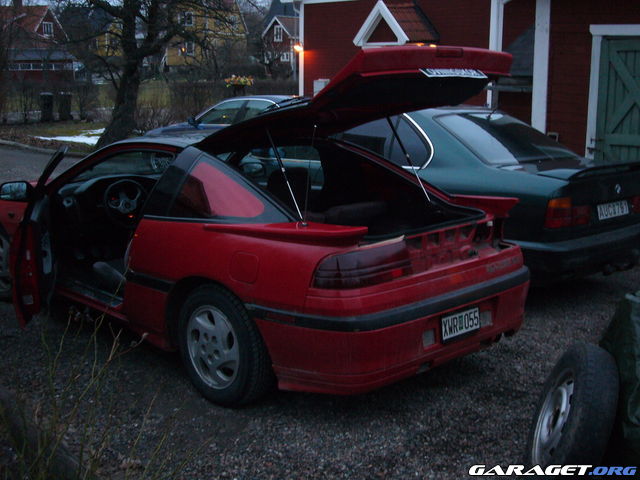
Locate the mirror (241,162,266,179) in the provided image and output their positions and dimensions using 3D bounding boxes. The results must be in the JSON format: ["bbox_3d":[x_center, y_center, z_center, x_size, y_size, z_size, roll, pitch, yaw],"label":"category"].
[{"bbox_3d":[-0.520,-0.543,6.614,0.190,0.130,0.110,-9,14,-43],"label":"mirror"}]

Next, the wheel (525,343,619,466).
[{"bbox_3d":[0.950,0.719,3.255,0.175,0.640,0.640,18,12,5],"label":"wheel"}]

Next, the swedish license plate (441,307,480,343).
[{"bbox_3d":[0.700,0.415,4.212,0.295,0.112,0.015,-9,14,-43],"label":"swedish license plate"}]

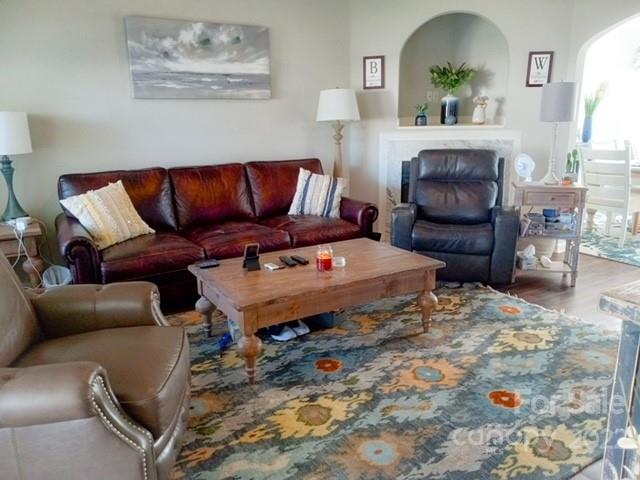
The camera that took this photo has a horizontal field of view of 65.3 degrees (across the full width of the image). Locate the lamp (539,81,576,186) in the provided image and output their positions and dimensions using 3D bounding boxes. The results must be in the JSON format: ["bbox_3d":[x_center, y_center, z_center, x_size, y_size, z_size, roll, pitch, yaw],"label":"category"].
[{"bbox_3d":[1.840,-0.818,3.864,0.285,0.767,0.285,3,15,14],"label":"lamp"}]

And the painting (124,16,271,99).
[{"bbox_3d":[-0.976,-1.522,4.250,1.220,0.616,0.040,-9,17,-30],"label":"painting"}]

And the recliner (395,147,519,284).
[{"bbox_3d":[1.133,-0.265,4.345,0.930,1.010,0.950,2,15,10],"label":"recliner"}]

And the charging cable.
[{"bbox_3d":[-1.946,0.101,3.292,0.200,0.481,0.160,-9,17,-30],"label":"charging cable"}]

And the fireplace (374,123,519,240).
[{"bbox_3d":[1.286,-0.550,5.109,1.390,1.180,0.200,2,15,12],"label":"fireplace"}]

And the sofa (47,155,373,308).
[{"bbox_3d":[-0.766,-0.107,4.042,2.365,0.900,0.950,-9,16,-28],"label":"sofa"}]

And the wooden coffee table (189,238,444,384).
[{"bbox_3d":[-0.013,0.373,3.047,1.319,0.446,0.803,-9,17,-30],"label":"wooden coffee table"}]

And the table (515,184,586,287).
[{"bbox_3d":[1.776,-0.051,3.966,0.500,0.768,0.360,3,15,14],"label":"table"}]

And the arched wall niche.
[{"bbox_3d":[1.323,-1.677,4.989,1.020,1.053,0.340,2,15,12],"label":"arched wall niche"}]

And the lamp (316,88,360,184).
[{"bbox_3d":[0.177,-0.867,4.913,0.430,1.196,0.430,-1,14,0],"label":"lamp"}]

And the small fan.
[{"bbox_3d":[1.638,-0.576,3.987,0.175,0.242,0.120,12,19,40],"label":"small fan"}]

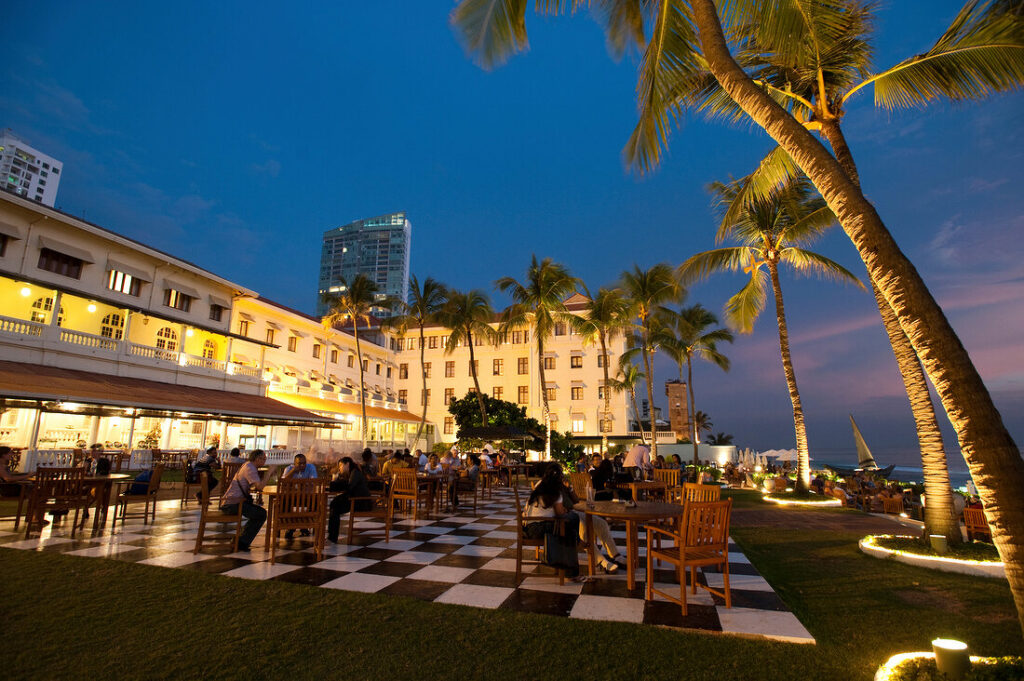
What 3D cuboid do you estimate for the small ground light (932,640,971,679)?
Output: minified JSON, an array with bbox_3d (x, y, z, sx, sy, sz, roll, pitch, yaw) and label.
[{"bbox_3d":[2.424,1.765,2.671,0.140,0.210,0.140,1,-12,0],"label":"small ground light"}]

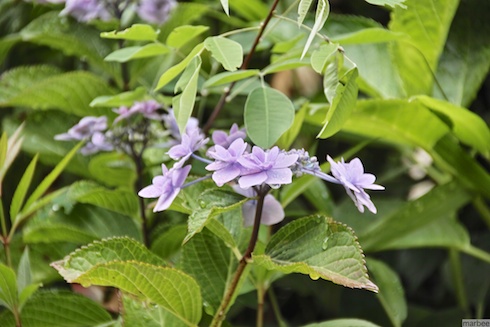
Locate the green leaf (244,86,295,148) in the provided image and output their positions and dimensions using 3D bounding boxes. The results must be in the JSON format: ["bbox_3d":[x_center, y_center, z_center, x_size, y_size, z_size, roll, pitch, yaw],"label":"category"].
[{"bbox_3d":[0.016,-0.030,2.680,0.033,0.041,0.010,0,6,0],"label":"green leaf"}]

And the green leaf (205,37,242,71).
[{"bbox_3d":[-0.014,-0.072,2.680,0.025,0.023,0.010,0,6,0],"label":"green leaf"}]

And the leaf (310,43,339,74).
[{"bbox_3d":[0.052,-0.069,2.680,0.019,0.021,0.010,0,6,0],"label":"leaf"}]

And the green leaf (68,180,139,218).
[{"bbox_3d":[-0.109,0.028,3.140,0.055,0.026,0.050,-7,12,-36],"label":"green leaf"}]

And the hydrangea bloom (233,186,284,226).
[{"bbox_3d":[0.010,0.031,2.950,0.037,0.028,0.026,0,10,0],"label":"hydrangea bloom"}]

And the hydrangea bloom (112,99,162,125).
[{"bbox_3d":[-0.083,-0.039,3.140,0.038,0.018,0.034,0,10,0],"label":"hydrangea bloom"}]

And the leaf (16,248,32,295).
[{"bbox_3d":[-0.159,0.078,2.950,0.012,0.033,0.012,0,10,0],"label":"leaf"}]

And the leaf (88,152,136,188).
[{"bbox_3d":[-0.104,0.005,3.200,0.038,0.027,0.036,-7,12,-36],"label":"leaf"}]

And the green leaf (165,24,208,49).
[{"bbox_3d":[-0.042,-0.092,2.960,0.030,0.017,0.020,0,10,0],"label":"green leaf"}]

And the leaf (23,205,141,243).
[{"bbox_3d":[-0.125,0.047,3.150,0.092,0.029,0.060,0,10,0],"label":"leaf"}]

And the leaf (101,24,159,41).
[{"bbox_3d":[-0.078,-0.088,2.750,0.039,0.011,0.020,0,10,0],"label":"leaf"}]

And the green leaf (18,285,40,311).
[{"bbox_3d":[-0.144,0.090,2.720,0.010,0.024,0.008,33,6,15],"label":"green leaf"}]

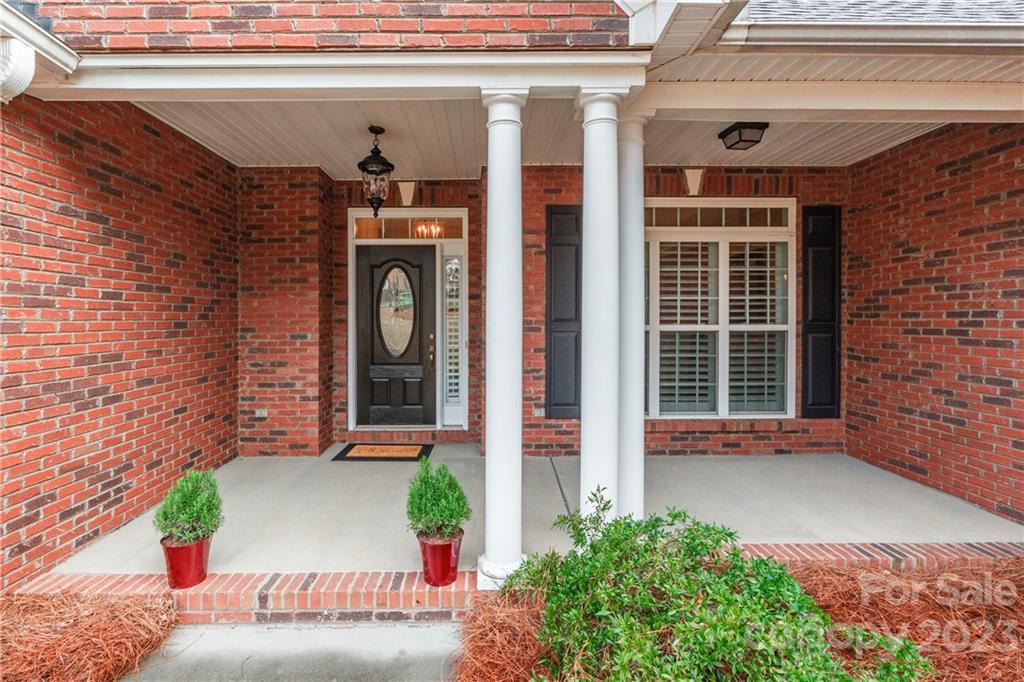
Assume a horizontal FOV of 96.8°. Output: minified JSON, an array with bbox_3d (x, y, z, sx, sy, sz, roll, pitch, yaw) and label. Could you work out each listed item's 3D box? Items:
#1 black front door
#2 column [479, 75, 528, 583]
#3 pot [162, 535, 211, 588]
[{"bbox_3d":[-1.290,-0.060,5.080,0.905,2.030,0.055,0,2,-1],"label":"black front door"},{"bbox_3d":[-0.040,-0.020,2.480,0.265,2.600,0.265,0,1,-2],"label":"column"},{"bbox_3d":[-1.700,1.145,2.390,0.238,0.218,0.238,0,2,0],"label":"pot"}]

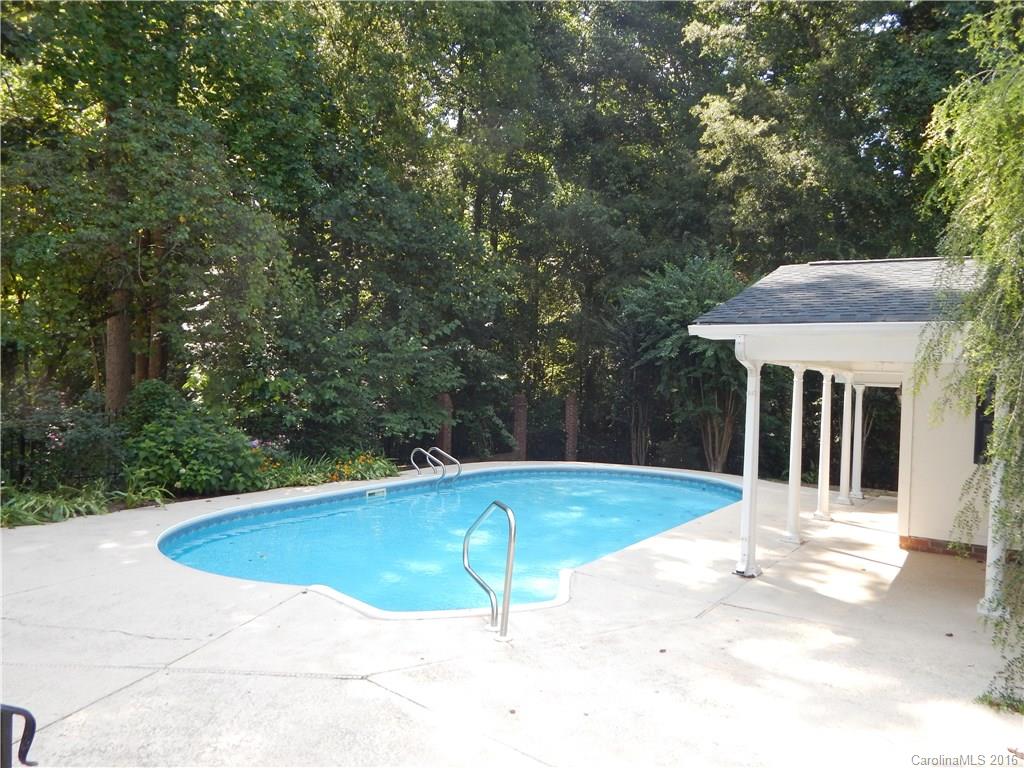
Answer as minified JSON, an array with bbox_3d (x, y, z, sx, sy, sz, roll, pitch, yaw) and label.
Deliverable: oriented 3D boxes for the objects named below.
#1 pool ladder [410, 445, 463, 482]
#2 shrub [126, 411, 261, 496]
[{"bbox_3d":[-1.393,1.521,13.518,0.870,0.700,0.490,2,0,38],"label":"pool ladder"},{"bbox_3d":[-4.835,0.994,11.149,1.650,1.160,1.900,2,0,33],"label":"shrub"}]

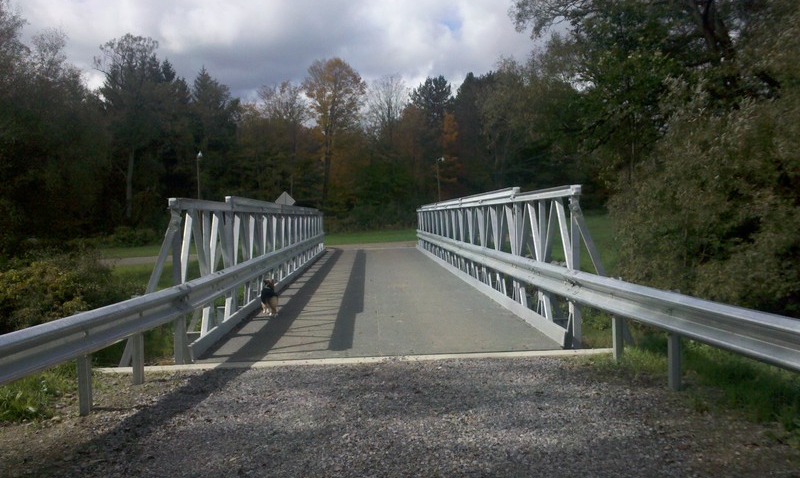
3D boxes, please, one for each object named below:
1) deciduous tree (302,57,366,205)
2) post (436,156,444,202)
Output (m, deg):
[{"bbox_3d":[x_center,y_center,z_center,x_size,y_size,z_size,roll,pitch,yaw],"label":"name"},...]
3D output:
[{"bbox_3d":[-6.620,-9.910,70.000,6.600,17.200,6.600,-2,2,0],"label":"deciduous tree"},{"bbox_3d":[3.670,-4.120,62.000,0.800,6.600,0.350,-1,2,23],"label":"post"}]

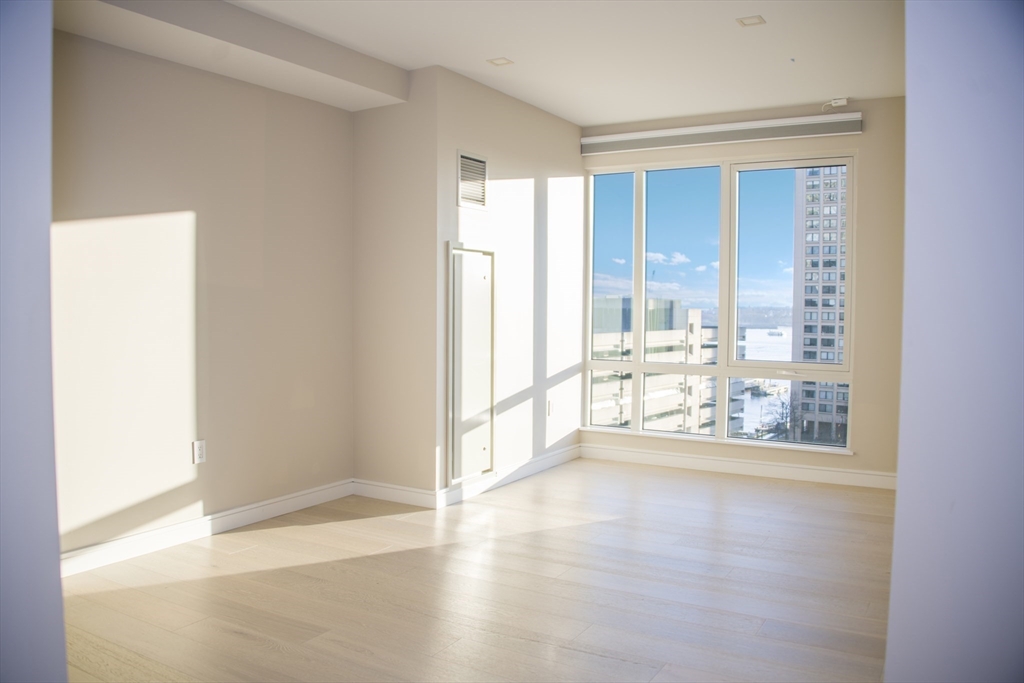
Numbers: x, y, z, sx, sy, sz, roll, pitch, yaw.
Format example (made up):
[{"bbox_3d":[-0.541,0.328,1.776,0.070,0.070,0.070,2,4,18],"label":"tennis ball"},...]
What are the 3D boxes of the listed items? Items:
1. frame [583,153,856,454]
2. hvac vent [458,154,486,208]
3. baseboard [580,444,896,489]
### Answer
[{"bbox_3d":[1.501,-0.310,6.047,2.038,2.099,0.090,2,3,28],"label":"frame"},{"bbox_3d":[-0.249,-1.028,5.118,0.025,0.350,0.350,2,3,31],"label":"hvac vent"},{"bbox_3d":[1.639,0.933,6.000,2.420,0.112,0.020,2,3,28],"label":"baseboard"}]

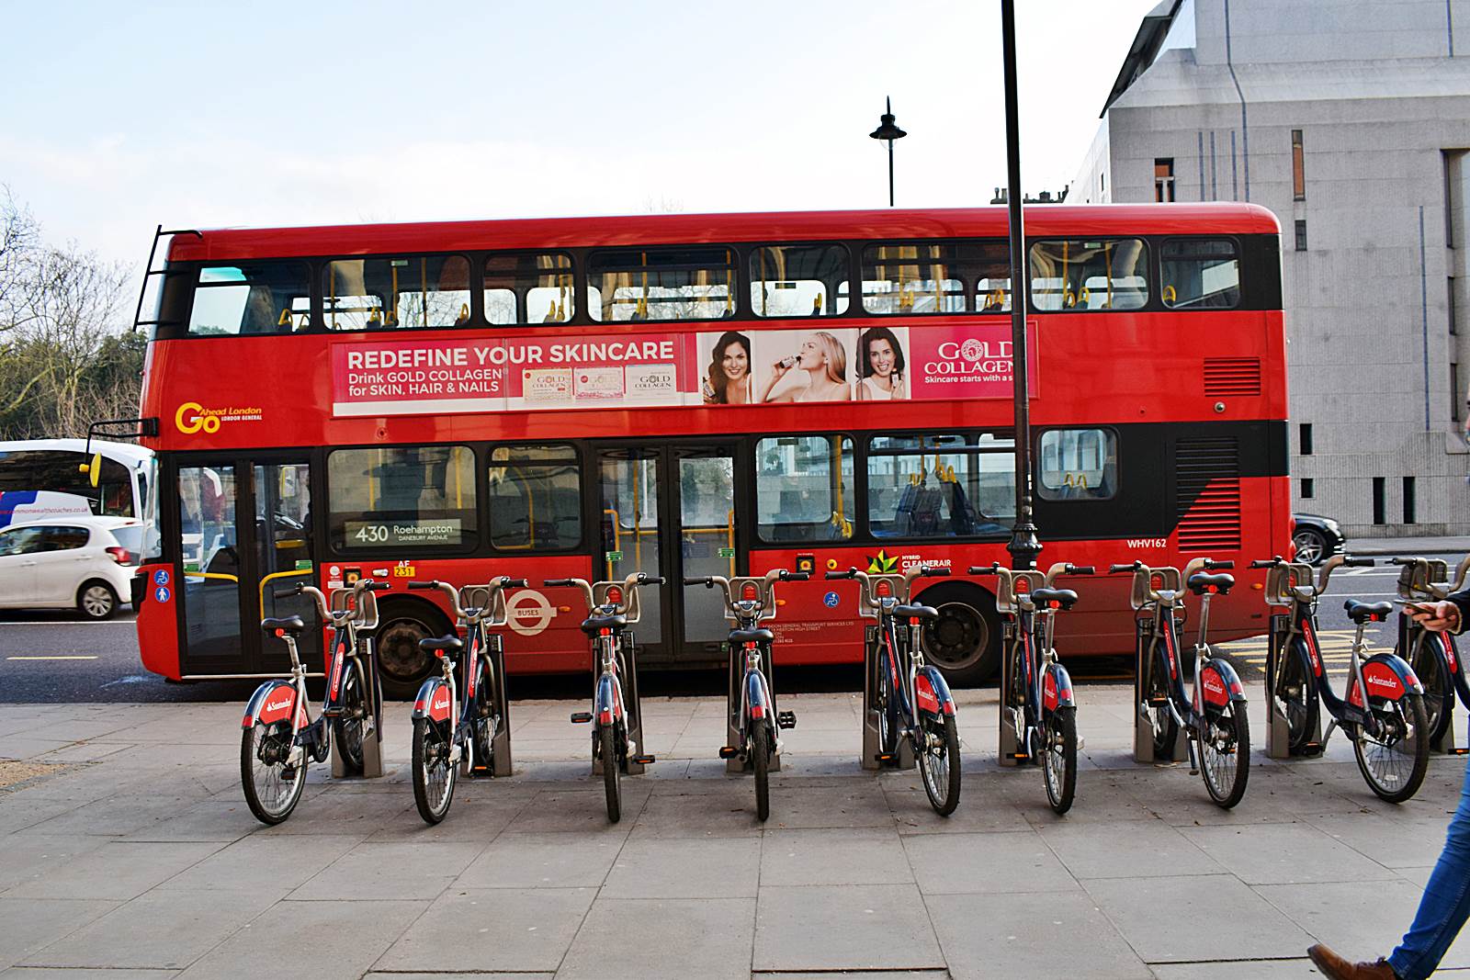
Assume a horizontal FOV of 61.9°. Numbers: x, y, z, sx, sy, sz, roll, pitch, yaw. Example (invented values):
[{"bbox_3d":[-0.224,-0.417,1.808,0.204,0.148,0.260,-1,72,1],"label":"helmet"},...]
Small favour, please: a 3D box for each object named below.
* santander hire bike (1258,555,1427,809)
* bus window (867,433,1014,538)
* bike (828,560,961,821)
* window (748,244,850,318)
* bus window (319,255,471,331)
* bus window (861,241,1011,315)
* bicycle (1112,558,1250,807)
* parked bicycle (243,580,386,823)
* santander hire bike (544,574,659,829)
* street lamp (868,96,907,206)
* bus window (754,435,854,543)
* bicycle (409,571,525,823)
[{"bbox_3d":[3.094,0.906,6.270,0.660,1.120,1.800,-2,0,2],"label":"santander hire bike"},{"bbox_3d":[1.874,-0.041,10.950,1.351,0.918,0.060,-2,-1,0],"label":"bus window"},{"bbox_3d":[0.881,0.962,6.199,0.660,1.120,1.760,-1,-1,-8],"label":"bike"},{"bbox_3d":[0.575,-1.872,10.950,0.897,0.632,0.060,-2,-1,0],"label":"window"},{"bbox_3d":[-3.023,-1.759,10.950,1.318,0.642,0.060,-2,-1,0],"label":"bus window"},{"bbox_3d":[1.798,-1.879,10.867,1.354,0.621,0.060,-2,1,-1],"label":"bus window"},{"bbox_3d":[2.321,0.927,6.241,0.660,1.120,1.800,-2,0,5],"label":"bicycle"},{"bbox_3d":[-2.154,1.050,6.388,0.660,1.120,1.760,-2,-1,6],"label":"parked bicycle"},{"bbox_3d":[-0.621,1.004,6.250,0.660,1.120,1.760,-1,-1,-6],"label":"santander hire bike"},{"bbox_3d":[3.297,-3.270,25.252,0.780,9.700,0.780,-2,-1,0],"label":"street lamp"},{"bbox_3d":[0.616,-0.005,10.858,0.869,0.931,0.060,-2,1,-1],"label":"bus window"},{"bbox_3d":[-1.437,1.039,6.384,0.660,1.120,1.800,-2,0,1],"label":"bicycle"}]

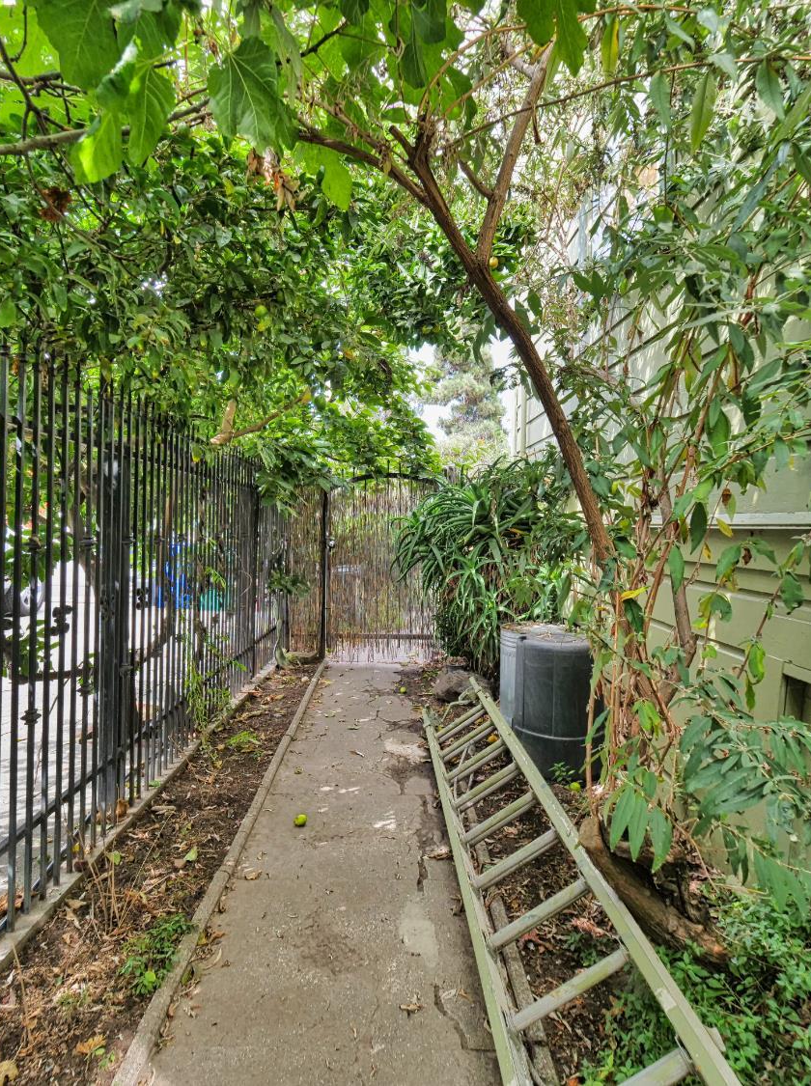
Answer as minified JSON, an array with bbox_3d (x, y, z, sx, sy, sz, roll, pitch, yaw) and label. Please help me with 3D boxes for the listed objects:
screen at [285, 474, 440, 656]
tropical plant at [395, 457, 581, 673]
[{"bbox_3d":[-0.470,0.285,6.250,1.680,1.950,0.100,2,2,-2],"label":"screen"},{"bbox_3d":[0.720,0.230,5.150,1.550,1.900,1.350,2,2,-2],"label":"tropical plant"}]

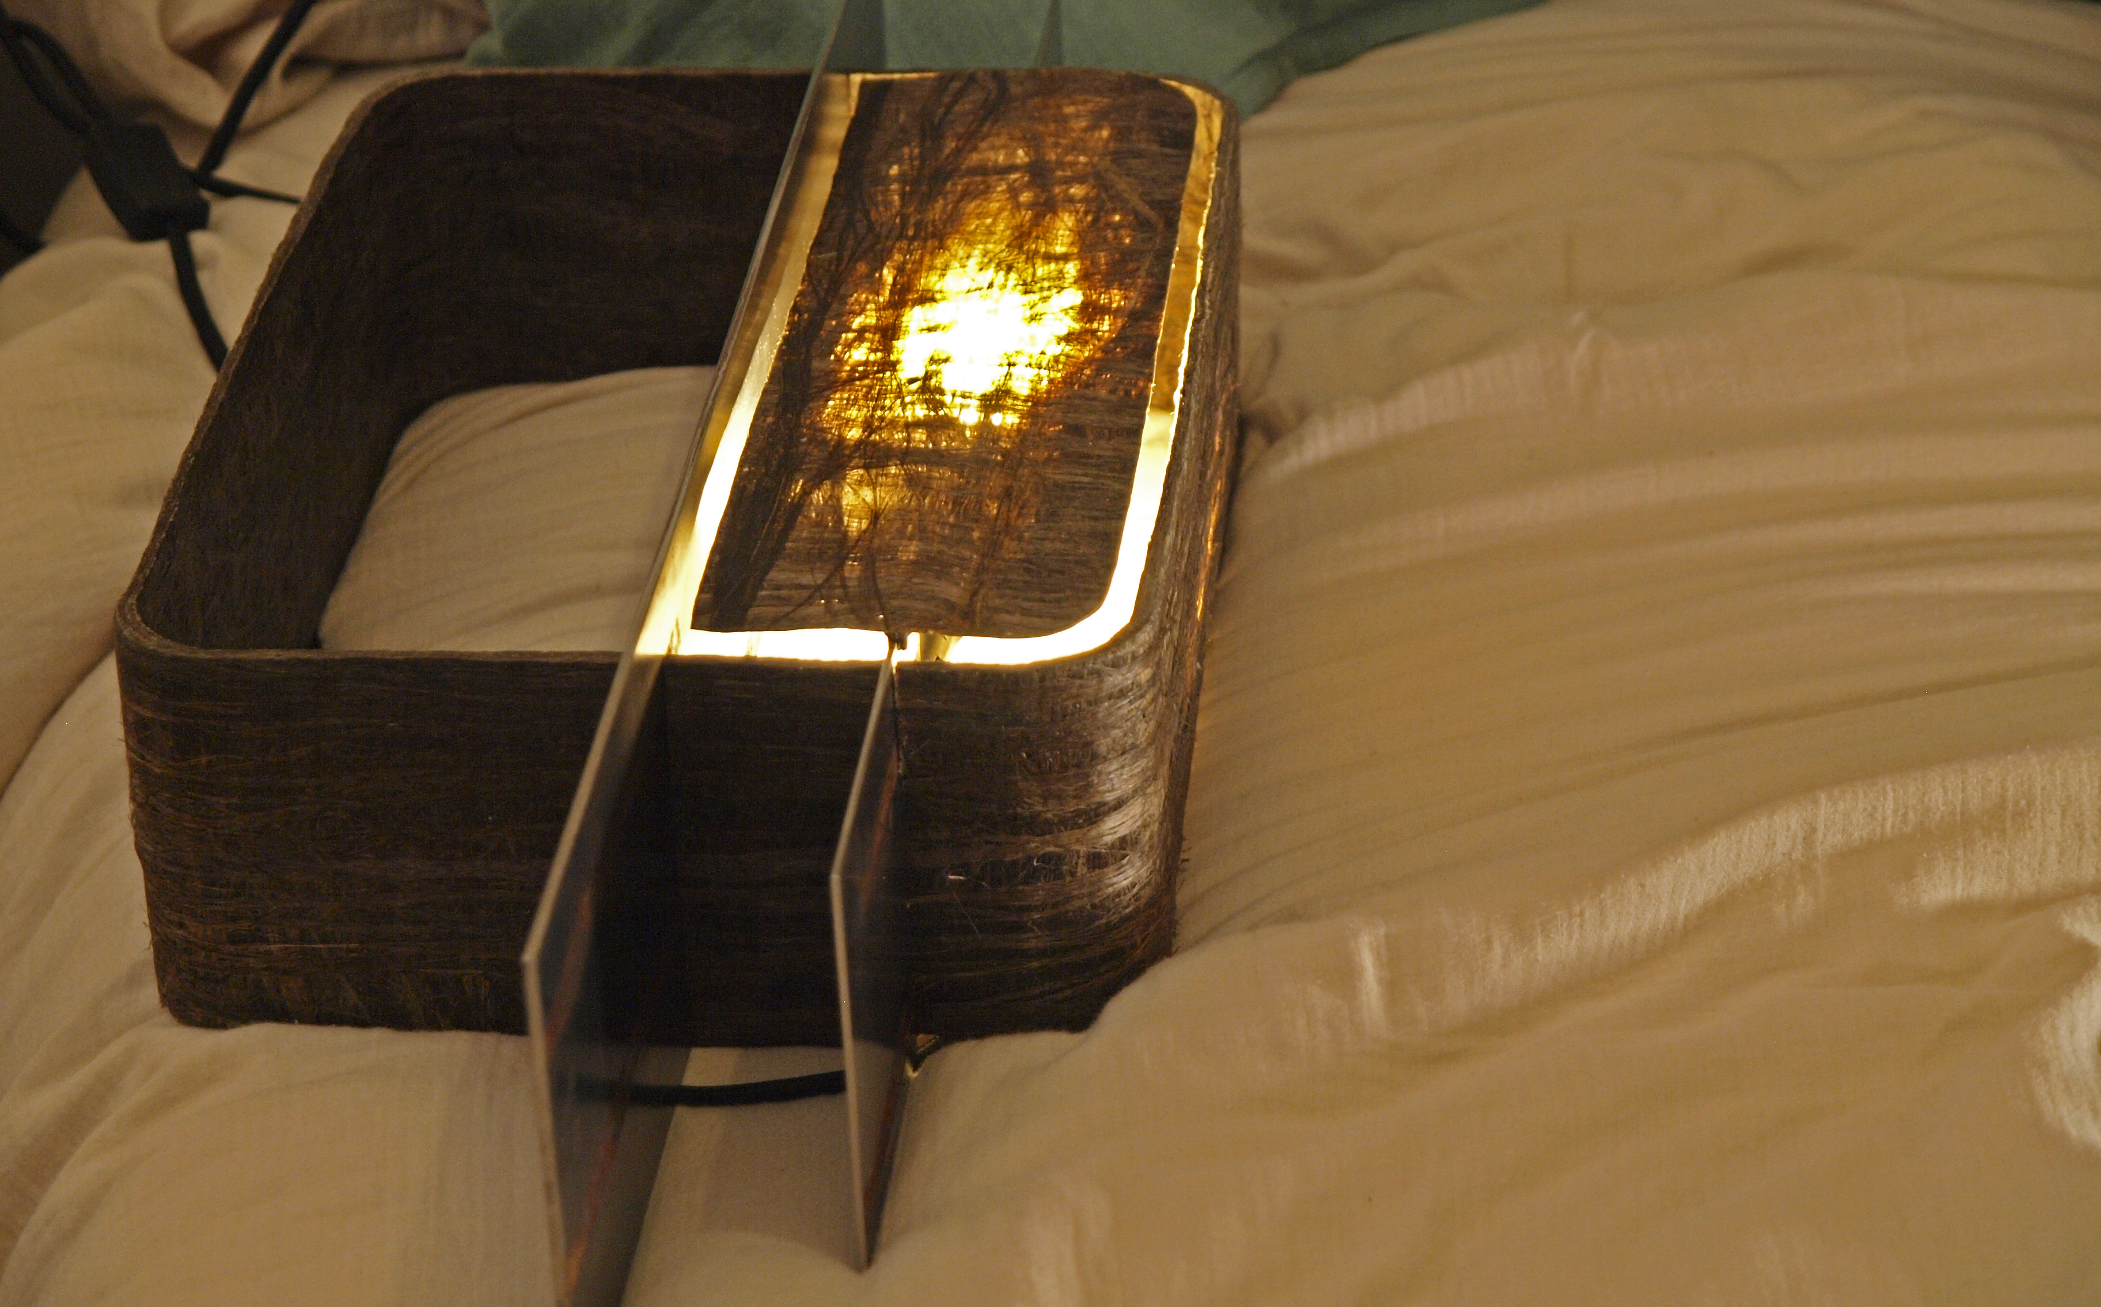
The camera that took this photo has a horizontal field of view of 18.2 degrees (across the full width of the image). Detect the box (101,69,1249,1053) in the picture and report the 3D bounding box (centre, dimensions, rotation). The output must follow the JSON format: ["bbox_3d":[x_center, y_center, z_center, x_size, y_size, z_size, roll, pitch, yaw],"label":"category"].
[{"bbox_3d":[-0.102,-0.042,2.060,0.301,0.125,0.418,1,28,6],"label":"box"}]

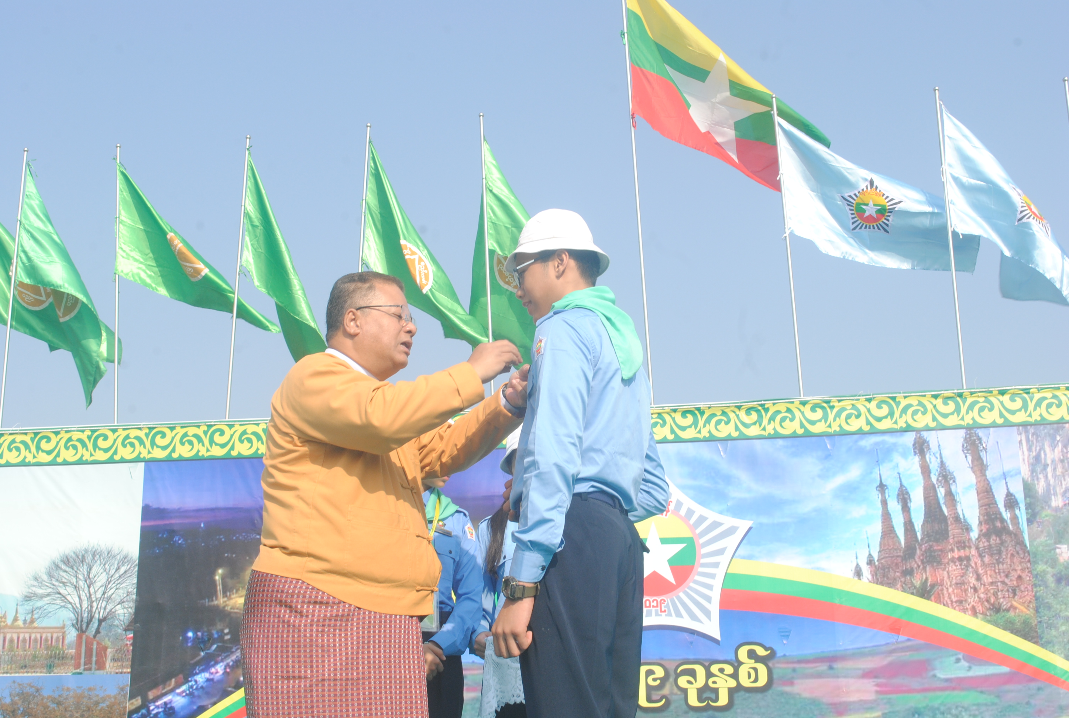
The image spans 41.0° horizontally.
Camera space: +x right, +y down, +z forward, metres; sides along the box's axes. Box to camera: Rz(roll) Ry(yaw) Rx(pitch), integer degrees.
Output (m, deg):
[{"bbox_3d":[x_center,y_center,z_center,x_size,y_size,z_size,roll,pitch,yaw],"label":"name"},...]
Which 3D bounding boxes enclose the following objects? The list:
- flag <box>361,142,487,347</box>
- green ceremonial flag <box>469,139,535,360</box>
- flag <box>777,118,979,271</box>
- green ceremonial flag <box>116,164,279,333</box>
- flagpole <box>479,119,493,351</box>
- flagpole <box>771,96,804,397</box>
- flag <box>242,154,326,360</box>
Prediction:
[{"bbox_3d":[-0.809,-0.847,10.605,0.900,1.550,0.350,2,-15,-11],"label":"flag"},{"bbox_3d":[-0.193,-0.775,10.470,0.550,1.700,0.450,2,-15,-11],"label":"green ceremonial flag"},{"bbox_3d":[2.493,-1.195,10.374,1.420,1.020,0.350,2,-15,-11],"label":"flag"},{"bbox_3d":[-2.565,-0.840,10.884,1.150,1.200,0.350,2,-15,-11],"label":"green ceremonial flag"},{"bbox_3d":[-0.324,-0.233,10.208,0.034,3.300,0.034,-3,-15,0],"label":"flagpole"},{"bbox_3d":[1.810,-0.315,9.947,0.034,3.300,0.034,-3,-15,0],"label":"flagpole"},{"bbox_3d":[-1.851,-0.729,10.695,0.620,1.620,0.380,2,-15,-11],"label":"flag"}]

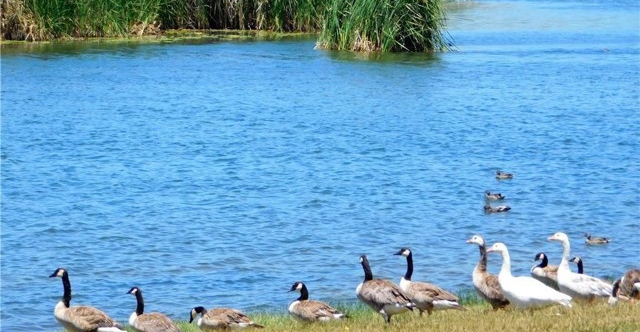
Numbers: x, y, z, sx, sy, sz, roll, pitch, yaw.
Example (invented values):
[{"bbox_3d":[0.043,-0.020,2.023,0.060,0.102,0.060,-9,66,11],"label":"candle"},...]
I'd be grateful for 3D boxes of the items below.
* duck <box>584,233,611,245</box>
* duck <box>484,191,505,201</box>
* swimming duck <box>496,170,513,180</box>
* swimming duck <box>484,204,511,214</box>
[{"bbox_3d":[4.578,1.192,61.550,0.450,0.195,0.180,0,4,0],"label":"duck"},{"bbox_3d":[3.363,0.563,71.770,0.400,0.180,0.175,0,4,0],"label":"duck"},{"bbox_3d":[3.847,0.194,77.740,0.380,0.170,0.175,0,4,0],"label":"swimming duck"},{"bbox_3d":[3.245,0.794,68.200,0.480,0.160,0.180,0,4,0],"label":"swimming duck"}]

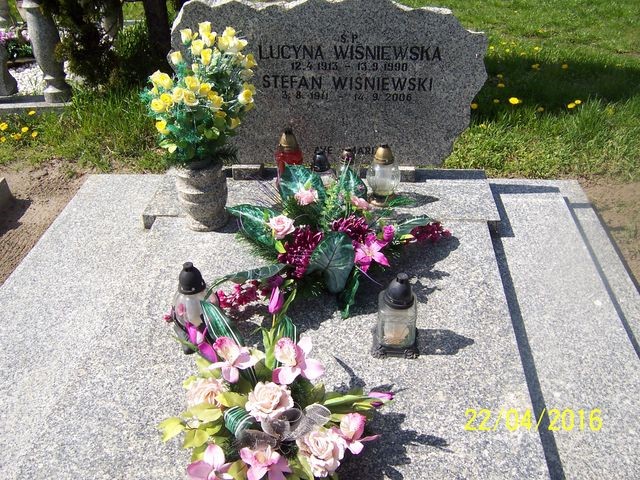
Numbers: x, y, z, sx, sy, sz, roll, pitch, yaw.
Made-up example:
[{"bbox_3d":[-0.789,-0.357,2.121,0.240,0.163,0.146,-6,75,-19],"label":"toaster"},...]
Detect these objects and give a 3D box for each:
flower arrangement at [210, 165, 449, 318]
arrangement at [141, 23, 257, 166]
[{"bbox_3d":[0.032,-0.011,1.667,0.650,0.270,0.450,1,34,6],"label":"flower arrangement"},{"bbox_3d":[-0.358,-0.399,1.783,0.330,0.410,0.290,1,34,6],"label":"arrangement"}]

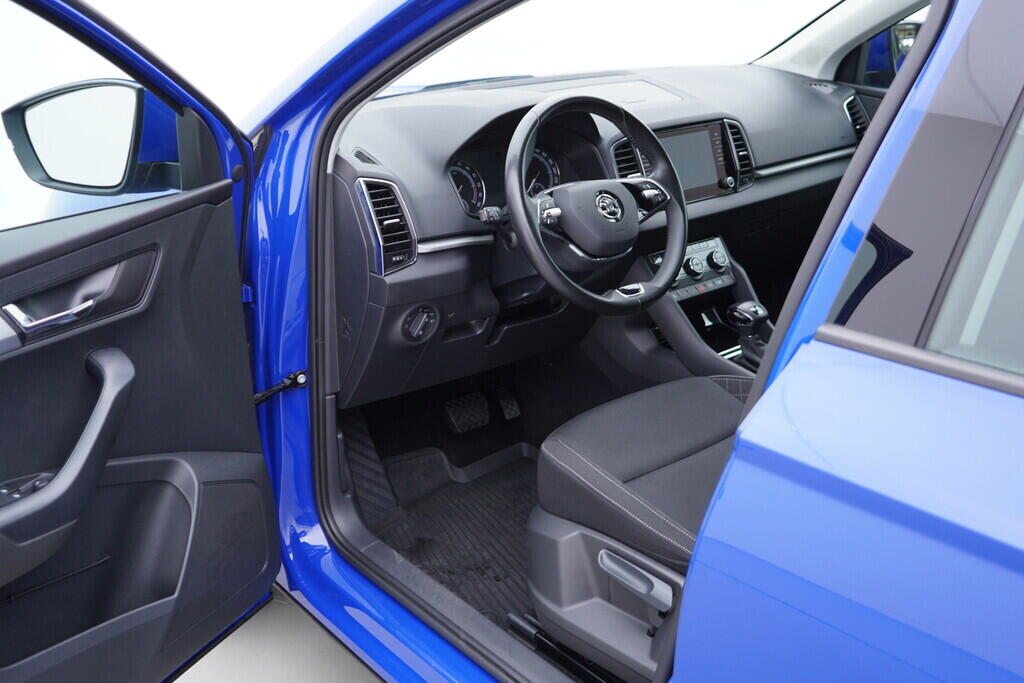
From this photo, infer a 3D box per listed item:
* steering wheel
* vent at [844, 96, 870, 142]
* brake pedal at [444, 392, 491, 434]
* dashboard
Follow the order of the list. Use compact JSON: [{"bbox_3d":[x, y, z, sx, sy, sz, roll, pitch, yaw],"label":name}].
[{"bbox_3d":[0.138,-0.221,1.664,0.370,0.370,0.100,-17,-2,-37],"label":"steering wheel"},{"bbox_3d":[0.801,-0.494,2.402,0.076,0.155,0.040,-17,3,-37],"label":"vent"},{"bbox_3d":[-0.093,0.150,2.159,0.083,0.070,0.035,-17,-12,-37],"label":"brake pedal"},{"bbox_3d":[0.204,-0.305,2.150,1.440,0.475,0.460,-17,25,-37],"label":"dashboard"}]

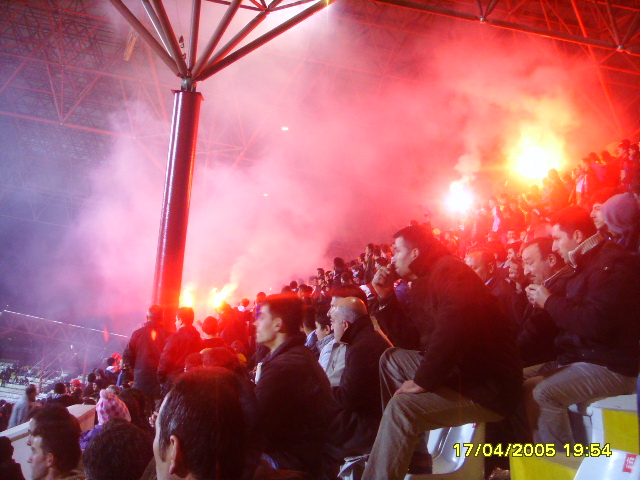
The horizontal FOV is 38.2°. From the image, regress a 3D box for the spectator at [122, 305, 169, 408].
[{"bbox_3d":[-1.900,1.577,10.300,0.560,1.700,0.360,9,-9,-30],"label":"spectator"}]

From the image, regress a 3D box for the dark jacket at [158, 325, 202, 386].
[{"bbox_3d":[-1.494,1.269,9.900,0.520,0.720,0.350,9,-9,-33],"label":"dark jacket"}]

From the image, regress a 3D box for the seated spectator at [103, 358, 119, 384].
[{"bbox_3d":[-3.853,2.694,17.000,0.600,1.150,0.500,-3,-11,45],"label":"seated spectator"}]

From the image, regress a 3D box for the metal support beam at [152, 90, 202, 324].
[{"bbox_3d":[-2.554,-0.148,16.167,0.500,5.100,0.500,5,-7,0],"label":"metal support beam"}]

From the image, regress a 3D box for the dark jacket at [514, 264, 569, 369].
[{"bbox_3d":[1.109,0.365,4.300,0.480,0.560,0.520,4,-7,1],"label":"dark jacket"}]

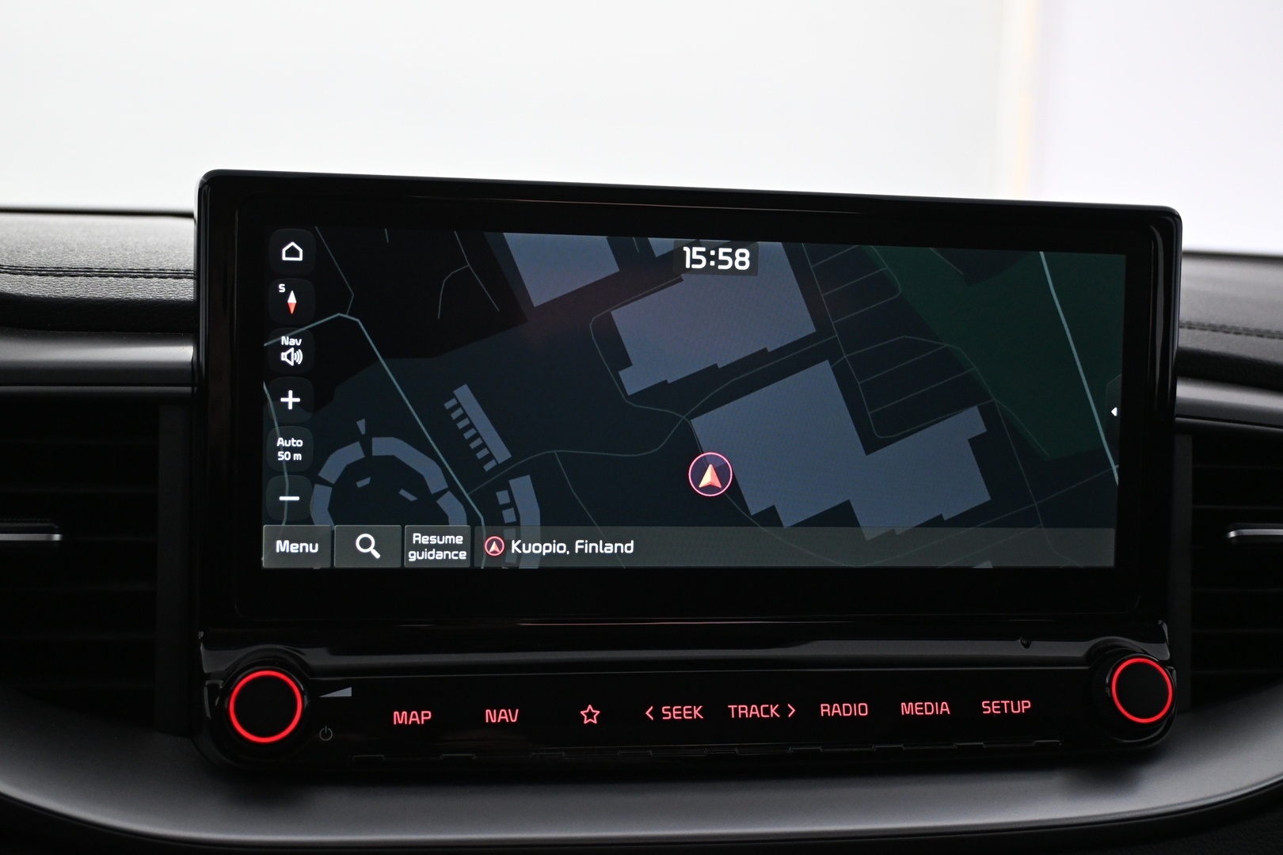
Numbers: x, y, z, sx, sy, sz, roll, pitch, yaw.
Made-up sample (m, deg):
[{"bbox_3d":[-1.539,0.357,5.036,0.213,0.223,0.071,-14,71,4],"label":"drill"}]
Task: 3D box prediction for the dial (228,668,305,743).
[{"bbox_3d":[-0.096,0.072,0.391,0.020,0.020,0.011,1,-14,-9],"label":"dial"}]

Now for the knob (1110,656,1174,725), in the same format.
[{"bbox_3d":[0.139,0.075,0.433,0.020,0.020,0.011,1,-14,-9],"label":"knob"}]

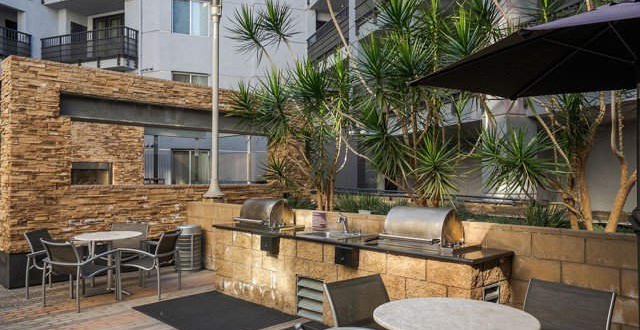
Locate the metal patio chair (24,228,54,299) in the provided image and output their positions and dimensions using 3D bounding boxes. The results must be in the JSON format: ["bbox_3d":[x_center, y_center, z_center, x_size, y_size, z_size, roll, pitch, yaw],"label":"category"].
[{"bbox_3d":[-3.383,1.258,6.011,0.641,0.804,0.618,0,-2,-3],"label":"metal patio chair"}]

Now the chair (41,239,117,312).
[{"bbox_3d":[-2.839,1.242,5.466,0.618,0.804,0.641,-1,-2,25],"label":"chair"}]

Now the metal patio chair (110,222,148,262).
[{"bbox_3d":[-2.799,1.275,6.645,0.618,0.804,0.641,0,-2,-7],"label":"metal patio chair"}]

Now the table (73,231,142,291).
[{"bbox_3d":[-2.755,1.295,6.054,0.830,0.730,0.830,2,-2,-45],"label":"table"}]

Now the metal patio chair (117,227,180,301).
[{"bbox_3d":[-2.153,1.255,5.952,0.641,0.804,0.618,0,-2,10],"label":"metal patio chair"}]

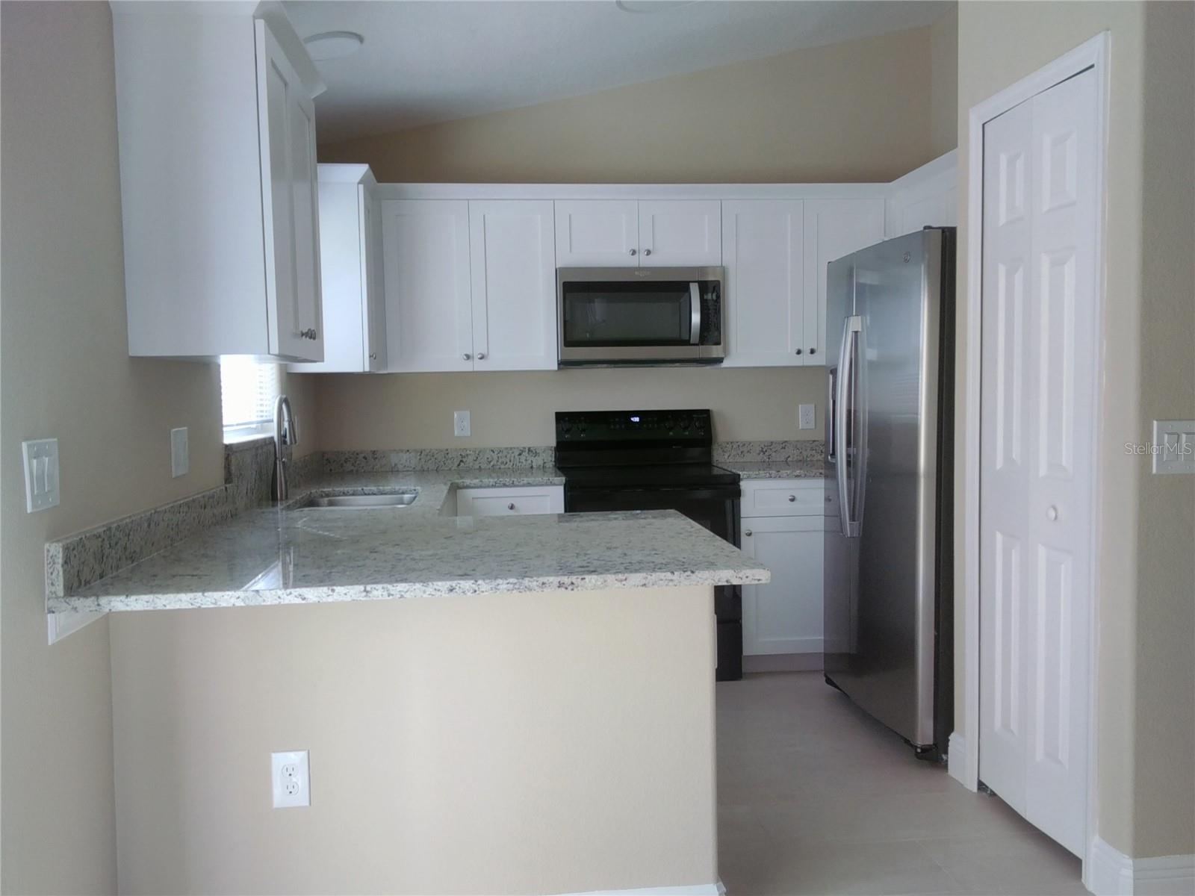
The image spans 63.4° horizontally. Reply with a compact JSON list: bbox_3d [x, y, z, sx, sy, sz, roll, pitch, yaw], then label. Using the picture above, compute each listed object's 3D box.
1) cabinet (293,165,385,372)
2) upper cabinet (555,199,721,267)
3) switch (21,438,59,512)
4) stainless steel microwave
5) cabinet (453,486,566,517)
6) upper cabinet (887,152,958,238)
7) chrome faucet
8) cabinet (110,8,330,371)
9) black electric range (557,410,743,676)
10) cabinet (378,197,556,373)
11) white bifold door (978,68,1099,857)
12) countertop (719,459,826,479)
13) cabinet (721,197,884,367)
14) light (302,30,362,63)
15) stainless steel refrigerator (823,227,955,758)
[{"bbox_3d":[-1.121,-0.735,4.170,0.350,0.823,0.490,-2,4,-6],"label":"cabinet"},{"bbox_3d":[0.169,-0.974,4.503,0.761,0.314,0.330,-1,3,-7],"label":"upper cabinet"},{"bbox_3d":[-1.000,0.048,1.742,0.011,0.123,0.121,-2,4,-6],"label":"switch"},{"bbox_3d":[0.181,-0.600,4.488,0.754,0.428,0.395,-1,3,-7],"label":"stainless steel microwave"},{"bbox_3d":[-0.393,0.579,4.373,0.455,0.871,0.630,-1,3,-7],"label":"cabinet"},{"bbox_3d":[1.561,-1.009,4.088,0.360,0.360,0.900,-2,4,-6],"label":"upper cabinet"},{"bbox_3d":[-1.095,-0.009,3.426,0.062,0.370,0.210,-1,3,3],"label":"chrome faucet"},{"bbox_3d":[-0.934,-0.638,2.493,0.345,0.822,0.630,-2,4,-6],"label":"cabinet"},{"bbox_3d":[0.215,0.421,4.395,0.755,1.163,0.680,-1,3,-7],"label":"black electric range"},{"bbox_3d":[-0.583,-0.735,4.482,0.763,0.763,0.326,-2,4,-6],"label":"cabinet"},{"bbox_3d":[1.209,0.043,2.686,0.050,2.007,0.530,-1,3,-7],"label":"white bifold door"},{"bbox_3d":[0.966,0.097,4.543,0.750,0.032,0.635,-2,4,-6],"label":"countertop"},{"bbox_3d":[0.940,-0.775,4.652,0.778,0.763,0.326,-2,4,-6],"label":"cabinet"},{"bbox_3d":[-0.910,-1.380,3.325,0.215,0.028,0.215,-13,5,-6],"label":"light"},{"bbox_3d":[1.368,0.135,3.693,0.835,1.777,0.910,-1,3,-7],"label":"stainless steel refrigerator"}]

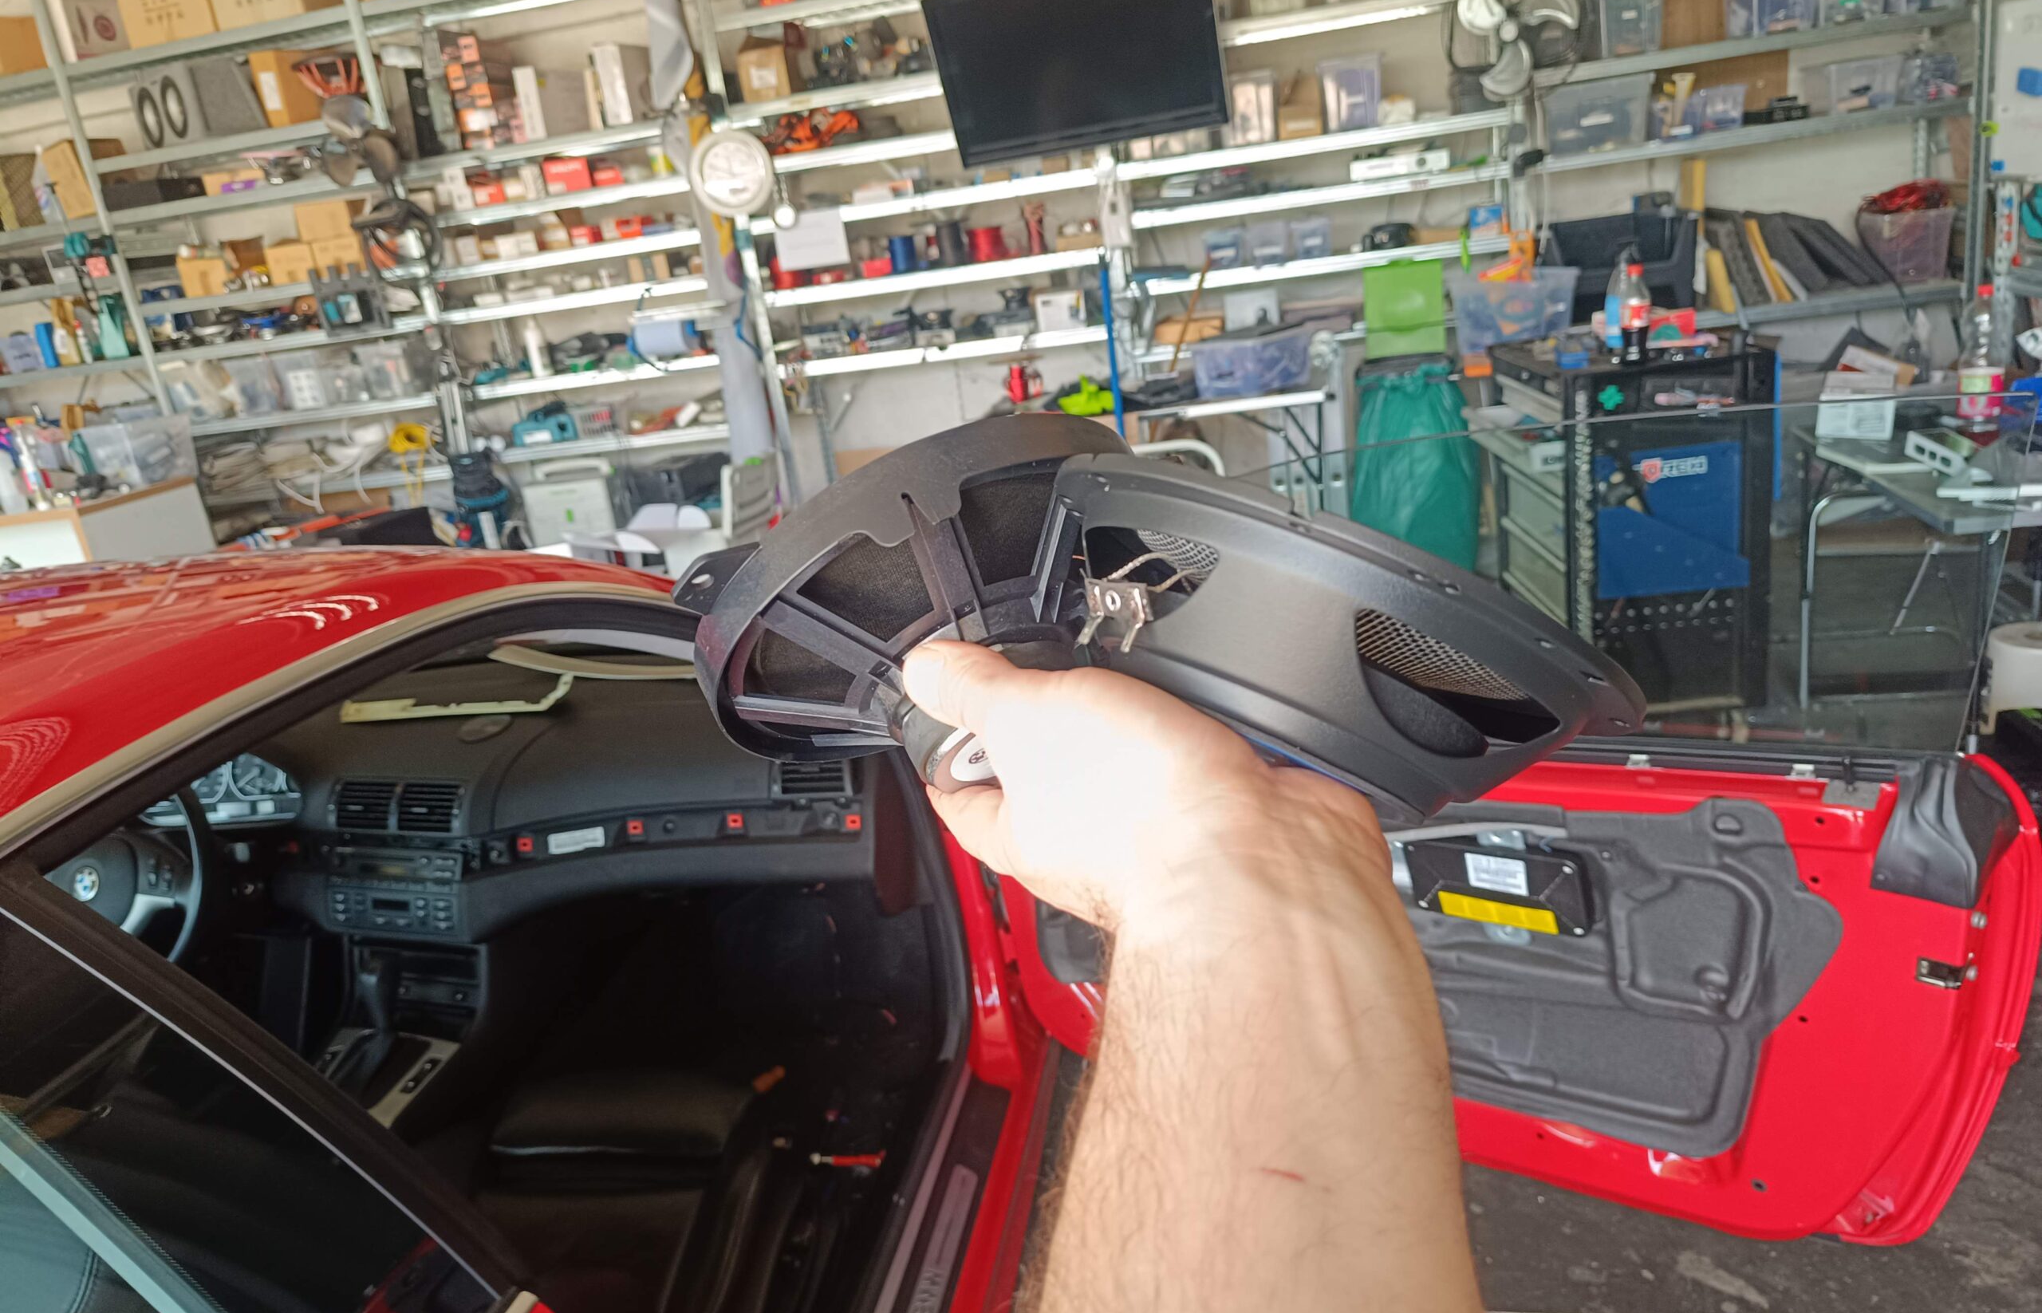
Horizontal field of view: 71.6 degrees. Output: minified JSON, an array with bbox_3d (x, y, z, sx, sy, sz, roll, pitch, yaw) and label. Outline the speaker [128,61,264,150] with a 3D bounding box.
[{"bbox_3d":[-3.349,-2.204,5.761,0.480,0.290,0.250,5,21,37],"label":"speaker"}]

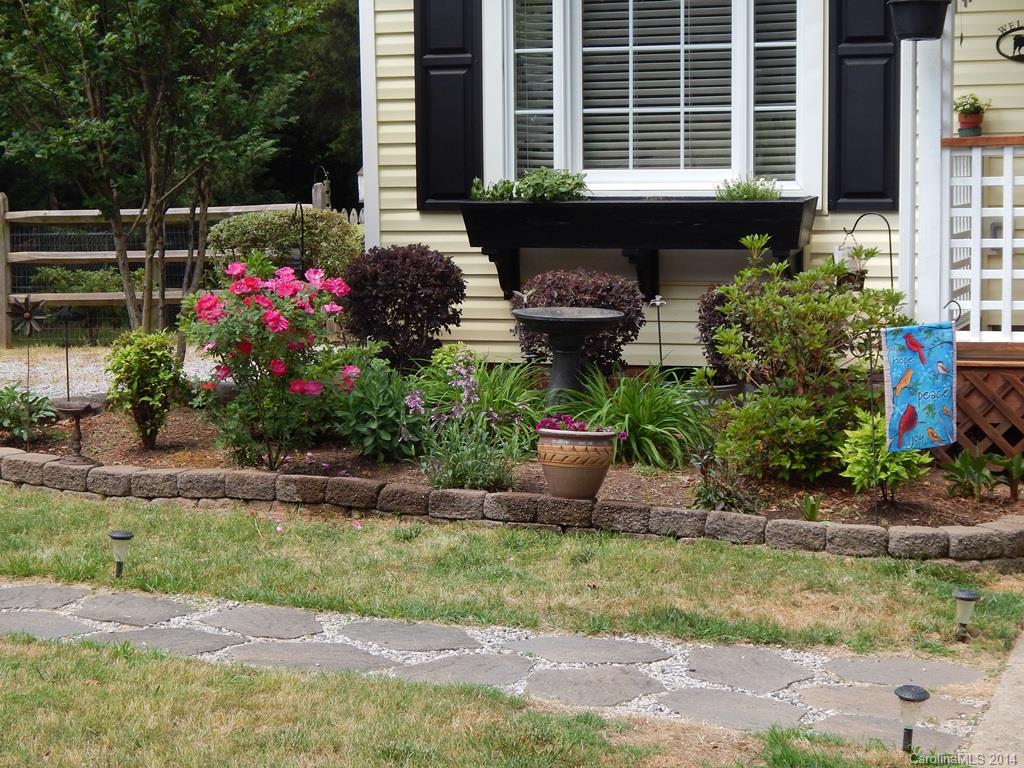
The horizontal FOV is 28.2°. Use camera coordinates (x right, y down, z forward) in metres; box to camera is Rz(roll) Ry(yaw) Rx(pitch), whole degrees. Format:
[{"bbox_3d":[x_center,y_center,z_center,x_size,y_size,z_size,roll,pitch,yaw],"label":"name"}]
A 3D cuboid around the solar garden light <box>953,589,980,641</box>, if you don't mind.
[{"bbox_3d":[1.389,0.706,6.240,0.087,0.163,0.087,-1,6,0],"label":"solar garden light"}]

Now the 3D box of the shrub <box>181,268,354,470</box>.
[{"bbox_3d":[-1.061,-0.086,8.970,0.770,0.910,0.700,-1,6,-7],"label":"shrub"}]

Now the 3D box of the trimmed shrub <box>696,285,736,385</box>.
[{"bbox_3d":[1.158,-0.213,9.750,0.540,0.540,0.540,0,6,7],"label":"trimmed shrub"}]

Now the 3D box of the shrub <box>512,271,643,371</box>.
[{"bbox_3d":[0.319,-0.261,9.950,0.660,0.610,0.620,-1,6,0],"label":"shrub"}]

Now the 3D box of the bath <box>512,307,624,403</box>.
[{"bbox_3d":[0.254,-0.043,9.250,0.507,0.600,0.507,0,6,2],"label":"bath"}]

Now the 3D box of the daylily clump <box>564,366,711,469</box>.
[{"bbox_3d":[0.550,0.142,8.950,0.630,0.420,0.580,0,6,4],"label":"daylily clump"}]

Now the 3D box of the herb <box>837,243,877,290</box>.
[{"bbox_3d":[1.574,-0.531,9.300,0.200,0.220,0.180,-1,6,0],"label":"herb"}]

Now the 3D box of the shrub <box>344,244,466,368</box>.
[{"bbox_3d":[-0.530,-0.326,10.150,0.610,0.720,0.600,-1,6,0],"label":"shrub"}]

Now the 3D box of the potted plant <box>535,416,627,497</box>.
[{"bbox_3d":[0.270,0.295,8.300,0.345,0.335,0.335,-1,6,0],"label":"potted plant"}]

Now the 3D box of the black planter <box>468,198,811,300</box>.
[{"bbox_3d":[0.617,-0.666,10.179,1.775,0.532,0.300,1,6,18],"label":"black planter"}]

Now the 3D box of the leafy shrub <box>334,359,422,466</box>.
[{"bbox_3d":[-0.595,0.123,9.100,0.410,0.470,0.410,-1,6,0],"label":"leafy shrub"}]

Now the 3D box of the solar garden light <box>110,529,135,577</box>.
[{"bbox_3d":[-1.377,0.605,7.200,0.087,0.178,0.087,-1,6,0],"label":"solar garden light"}]

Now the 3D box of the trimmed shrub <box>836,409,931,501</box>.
[{"bbox_3d":[1.465,0.278,8.050,0.370,0.360,0.360,-1,6,0],"label":"trimmed shrub"}]

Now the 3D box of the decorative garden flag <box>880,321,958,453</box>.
[{"bbox_3d":[1.510,0.011,7.550,0.312,0.452,0.020,-7,8,-25],"label":"decorative garden flag"}]

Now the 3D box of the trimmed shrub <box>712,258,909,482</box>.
[{"bbox_3d":[1.265,-0.061,8.650,0.830,0.950,0.800,-1,6,0],"label":"trimmed shrub"}]

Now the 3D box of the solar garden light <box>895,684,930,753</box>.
[{"bbox_3d":[1.016,0.852,5.200,0.088,0.170,0.088,6,8,12],"label":"solar garden light"}]

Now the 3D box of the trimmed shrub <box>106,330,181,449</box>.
[{"bbox_3d":[-1.706,0.025,9.450,0.335,0.540,0.335,-2,6,-10],"label":"trimmed shrub"}]

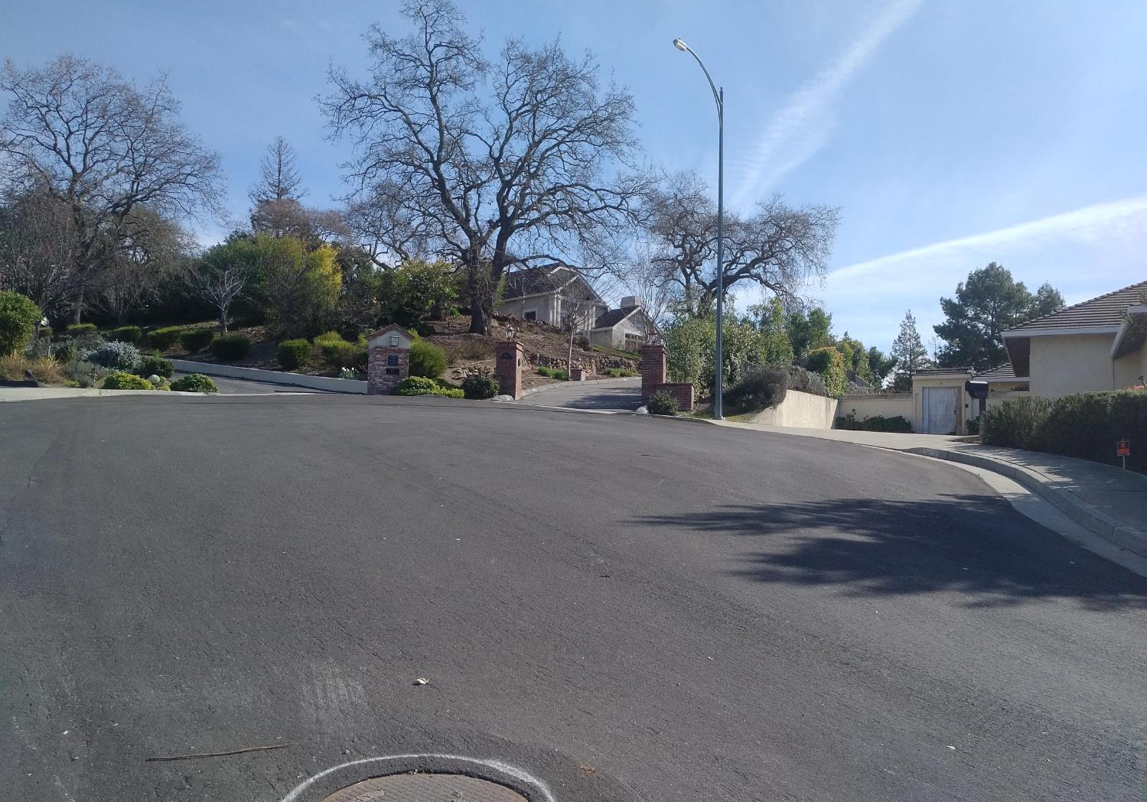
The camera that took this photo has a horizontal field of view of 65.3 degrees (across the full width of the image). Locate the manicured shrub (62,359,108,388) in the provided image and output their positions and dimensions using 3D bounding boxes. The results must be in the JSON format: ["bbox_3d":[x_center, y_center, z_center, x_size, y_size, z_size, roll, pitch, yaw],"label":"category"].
[{"bbox_3d":[-11.352,-0.635,20.800,1.010,0.670,1.000,1,0,0],"label":"manicured shrub"}]

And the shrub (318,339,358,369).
[{"bbox_3d":[-7.255,-1.464,27.600,1.200,0.950,1.150,1,-2,-16],"label":"shrub"}]

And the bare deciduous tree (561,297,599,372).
[{"bbox_3d":[0.217,-2.203,31.000,1.310,2.800,1.300,1,0,0],"label":"bare deciduous tree"}]

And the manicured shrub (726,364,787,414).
[{"bbox_3d":[5.618,-0.383,27.300,1.850,1.500,1.700,0,-2,12],"label":"manicured shrub"}]

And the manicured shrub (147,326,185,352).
[{"bbox_3d":[-13.290,-2.031,29.200,1.200,0.830,1.100,1,-2,-22],"label":"manicured shrub"}]

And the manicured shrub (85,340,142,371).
[{"bbox_3d":[-11.581,-1.149,22.500,1.380,0.780,1.250,2,-2,-30],"label":"manicured shrub"}]

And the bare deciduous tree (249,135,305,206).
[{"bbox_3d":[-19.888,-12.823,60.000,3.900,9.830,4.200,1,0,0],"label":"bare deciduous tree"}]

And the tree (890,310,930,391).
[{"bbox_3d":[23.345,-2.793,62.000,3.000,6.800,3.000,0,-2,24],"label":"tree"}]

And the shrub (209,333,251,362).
[{"bbox_3d":[-10.931,-1.697,28.500,1.270,0.920,1.250,1,0,0],"label":"shrub"}]

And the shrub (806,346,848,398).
[{"bbox_3d":[10.269,-1.181,36.300,1.600,2.050,1.600,0,-2,26],"label":"shrub"}]

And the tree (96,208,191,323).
[{"bbox_3d":[-18.727,-5.836,39.000,4.060,5.090,4.000,1,0,0],"label":"tree"}]

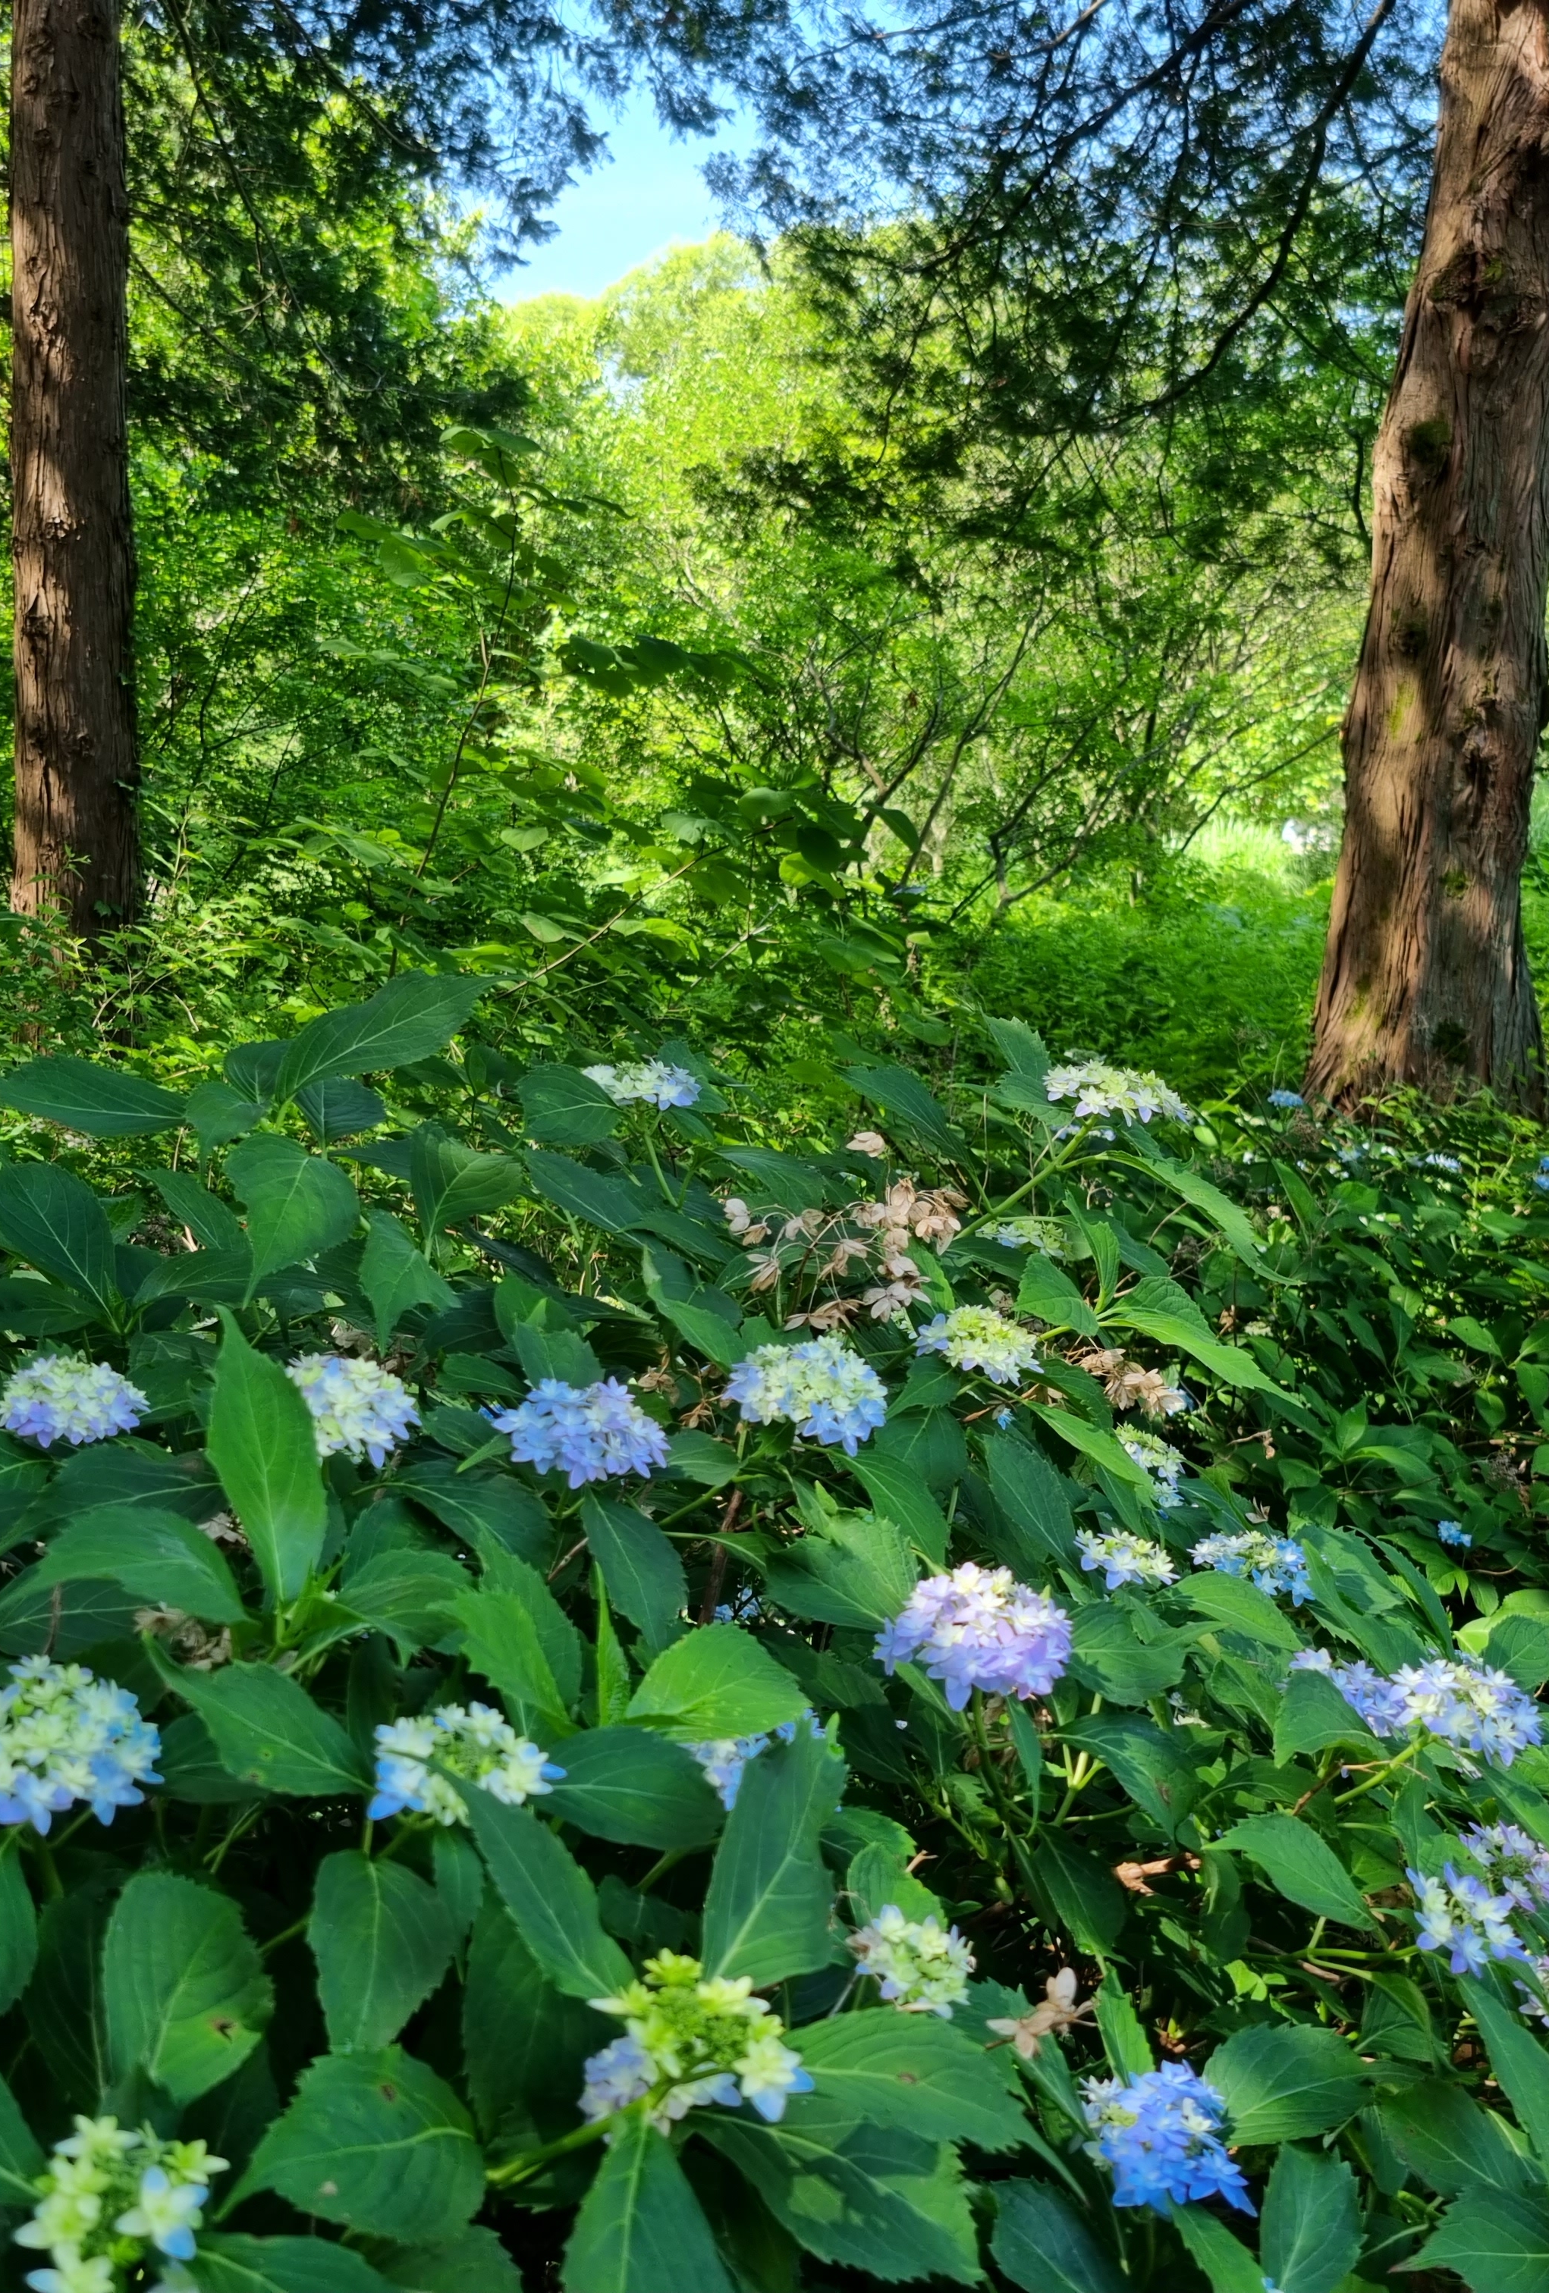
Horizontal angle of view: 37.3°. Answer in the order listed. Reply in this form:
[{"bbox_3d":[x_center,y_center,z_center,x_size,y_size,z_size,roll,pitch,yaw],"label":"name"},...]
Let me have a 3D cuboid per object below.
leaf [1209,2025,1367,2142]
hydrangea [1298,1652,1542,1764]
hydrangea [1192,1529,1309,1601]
[{"bbox_3d":[0.290,0.526,1.285,0.096,0.030,0.075,-4,39,-18],"label":"leaf"},{"bbox_3d":[0.445,0.385,1.580,0.160,0.065,0.110,9,13,0],"label":"hydrangea"},{"bbox_3d":[0.383,0.338,1.850,0.090,0.052,0.090,6,13,0],"label":"hydrangea"}]

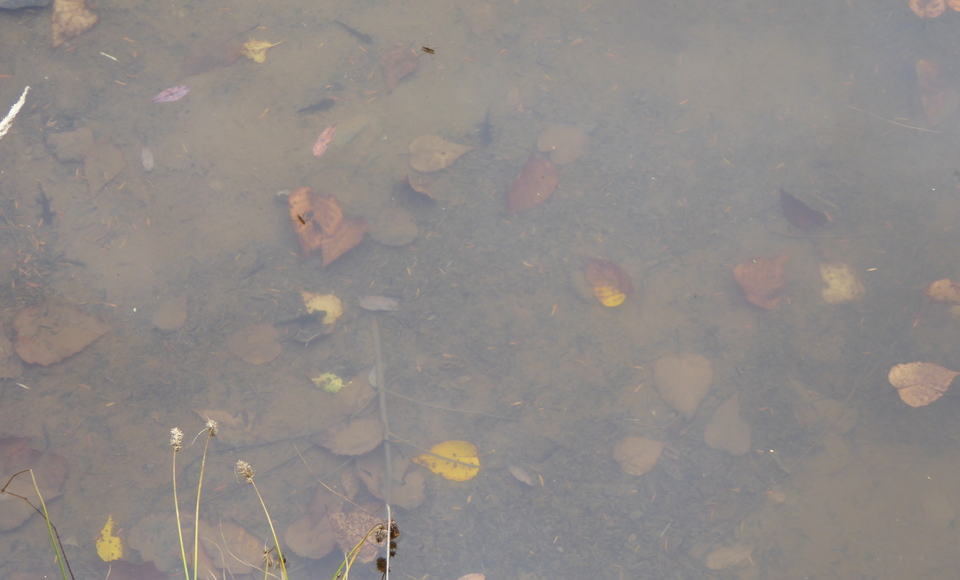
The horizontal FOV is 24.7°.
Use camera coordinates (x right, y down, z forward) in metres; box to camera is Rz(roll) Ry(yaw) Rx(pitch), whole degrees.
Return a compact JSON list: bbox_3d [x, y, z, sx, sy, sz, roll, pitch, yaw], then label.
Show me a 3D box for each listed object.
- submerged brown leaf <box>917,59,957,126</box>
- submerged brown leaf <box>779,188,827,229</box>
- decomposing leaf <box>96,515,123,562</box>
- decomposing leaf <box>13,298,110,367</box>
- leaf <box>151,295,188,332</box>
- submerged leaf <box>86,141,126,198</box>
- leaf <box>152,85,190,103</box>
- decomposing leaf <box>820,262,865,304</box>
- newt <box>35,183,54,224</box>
[{"bbox_3d":[0.542,-0.236,2.627,0.036,0.015,0.100,1,52,1],"label":"submerged brown leaf"},{"bbox_3d":[0.381,-0.104,2.579,0.045,0.018,0.069,-10,50,-9],"label":"submerged brown leaf"},{"bbox_3d":[-0.379,0.255,2.246,0.027,0.008,0.056,-4,52,-3],"label":"decomposing leaf"},{"bbox_3d":[-0.472,0.042,2.455,0.108,0.012,0.095,0,49,0],"label":"decomposing leaf"},{"bbox_3d":[-0.331,0.024,2.370,0.032,0.008,0.056,16,52,13],"label":"leaf"},{"bbox_3d":[-0.427,-0.139,2.507,0.045,0.008,0.088,-8,51,-7],"label":"submerged leaf"},{"bbox_3d":[-0.381,-0.244,2.707,0.051,0.008,0.021,-28,55,-22],"label":"leaf"},{"bbox_3d":[0.395,-0.007,2.396,0.047,0.008,0.059,-2,50,-2],"label":"decomposing leaf"},{"bbox_3d":[-0.502,-0.100,2.523,0.023,0.008,0.064,-13,53,-10],"label":"newt"}]

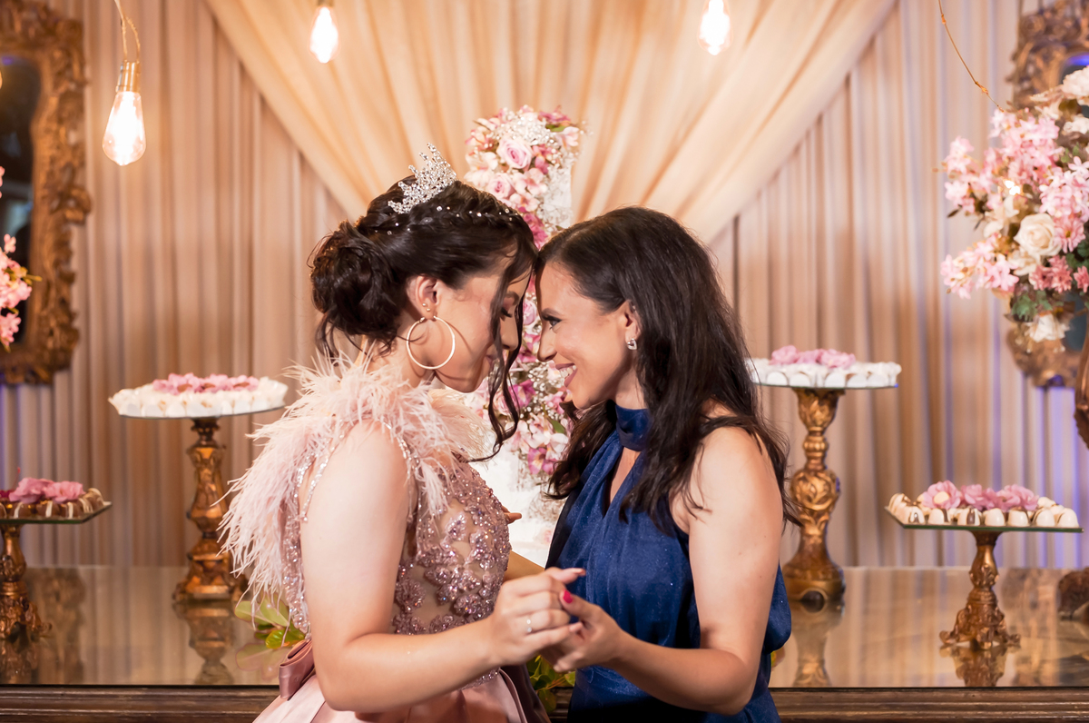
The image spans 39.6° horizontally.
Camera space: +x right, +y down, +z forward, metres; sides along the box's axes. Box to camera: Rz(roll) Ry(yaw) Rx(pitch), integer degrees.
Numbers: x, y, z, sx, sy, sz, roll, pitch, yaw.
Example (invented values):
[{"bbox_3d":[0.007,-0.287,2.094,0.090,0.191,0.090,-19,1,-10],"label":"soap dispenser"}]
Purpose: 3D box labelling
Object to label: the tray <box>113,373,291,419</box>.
[{"bbox_3d":[-0.654,0.058,2.866,0.325,0.079,0.325,0,4,0],"label":"tray"}]

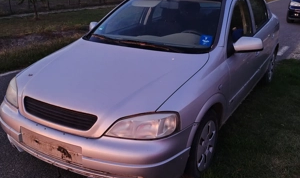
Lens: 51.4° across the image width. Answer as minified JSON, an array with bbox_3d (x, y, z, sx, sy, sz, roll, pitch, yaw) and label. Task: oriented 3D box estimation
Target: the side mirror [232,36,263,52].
[{"bbox_3d":[0.846,-0.384,2.736,0.210,0.135,0.110,13,24,29],"label":"side mirror"}]

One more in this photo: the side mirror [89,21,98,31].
[{"bbox_3d":[-0.646,-0.737,3.580,0.210,0.135,0.110,13,24,29],"label":"side mirror"}]

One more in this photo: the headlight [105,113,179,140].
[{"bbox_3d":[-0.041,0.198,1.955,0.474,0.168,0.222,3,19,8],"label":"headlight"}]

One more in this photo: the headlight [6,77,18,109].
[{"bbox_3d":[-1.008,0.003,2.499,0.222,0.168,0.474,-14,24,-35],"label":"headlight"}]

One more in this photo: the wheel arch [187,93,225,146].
[{"bbox_3d":[0.435,0.234,2.324,0.140,0.380,0.700,11,22,29],"label":"wheel arch"}]

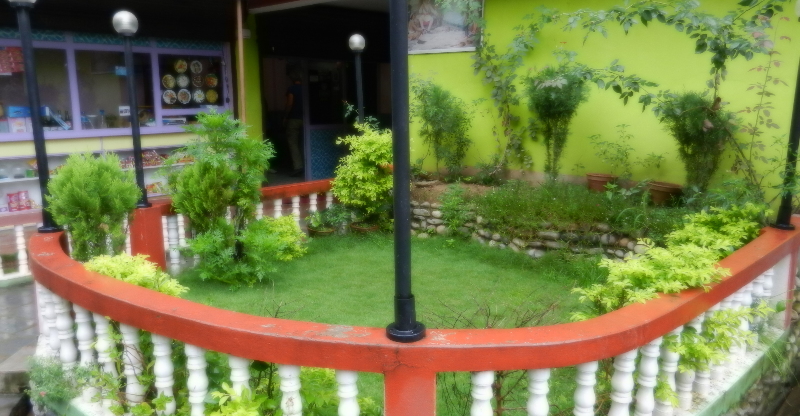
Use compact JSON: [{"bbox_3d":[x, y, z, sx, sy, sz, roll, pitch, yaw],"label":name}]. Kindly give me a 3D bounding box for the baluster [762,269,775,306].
[{"bbox_3d":[1.988,0.460,3.130,0.077,0.445,0.077,6,12,33],"label":"baluster"}]

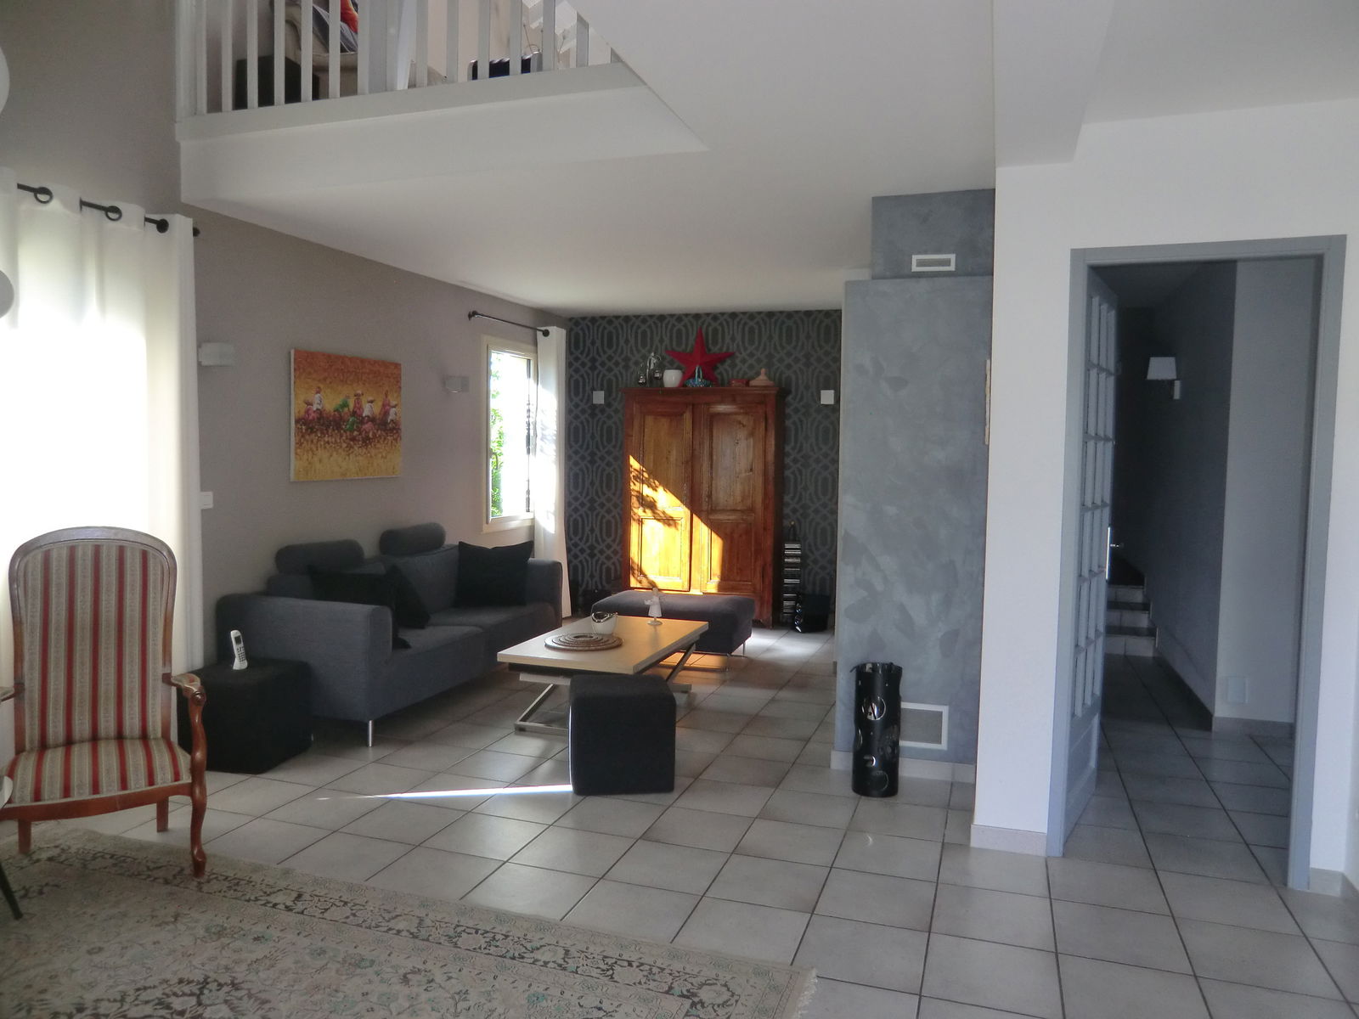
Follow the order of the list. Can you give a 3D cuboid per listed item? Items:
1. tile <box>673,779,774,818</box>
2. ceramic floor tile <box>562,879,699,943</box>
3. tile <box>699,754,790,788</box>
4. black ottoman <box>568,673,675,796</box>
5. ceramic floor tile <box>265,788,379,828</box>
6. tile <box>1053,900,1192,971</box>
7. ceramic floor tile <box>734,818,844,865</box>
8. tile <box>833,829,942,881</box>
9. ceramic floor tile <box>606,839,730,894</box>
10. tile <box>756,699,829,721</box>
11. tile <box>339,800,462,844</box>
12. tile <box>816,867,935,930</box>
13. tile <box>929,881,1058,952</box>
[{"bbox_3d":[0.183,1.166,3.816,0.338,0.010,0.338,2,3,18],"label":"tile"},{"bbox_3d":[-0.142,1.210,2.831,0.337,0.010,0.337,2,3,18],"label":"ceramic floor tile"},{"bbox_3d":[0.291,1.138,4.098,0.337,0.010,0.337,2,3,18],"label":"tile"},{"bbox_3d":[-0.242,0.932,3.972,0.400,0.400,0.400,0,3,-7],"label":"black ottoman"},{"bbox_3d":[-1.340,1.154,3.596,0.338,0.010,0.338,2,3,18],"label":"ceramic floor tile"},{"bbox_3d":[1.271,1.239,2.731,0.338,0.010,0.338,2,3,18],"label":"tile"},{"bbox_3d":[0.402,1.188,3.366,0.337,0.010,0.337,2,3,18],"label":"ceramic floor tile"},{"bbox_3d":[0.720,1.192,3.236,0.337,0.010,0.337,2,3,18],"label":"tile"},{"bbox_3d":[-0.032,1.194,3.151,0.337,0.010,0.337,2,3,18],"label":"ceramic floor tile"},{"bbox_3d":[0.616,1.091,5.074,0.337,0.010,0.337,2,3,18],"label":"tile"},{"bbox_3d":[-1.004,1.154,3.461,0.337,0.010,0.337,2,3,18],"label":"tile"},{"bbox_3d":[0.619,1.218,2.947,0.338,0.010,0.338,2,3,18],"label":"tile"},{"bbox_3d":[0.945,1.229,2.839,0.338,0.010,0.338,2,3,18],"label":"tile"}]

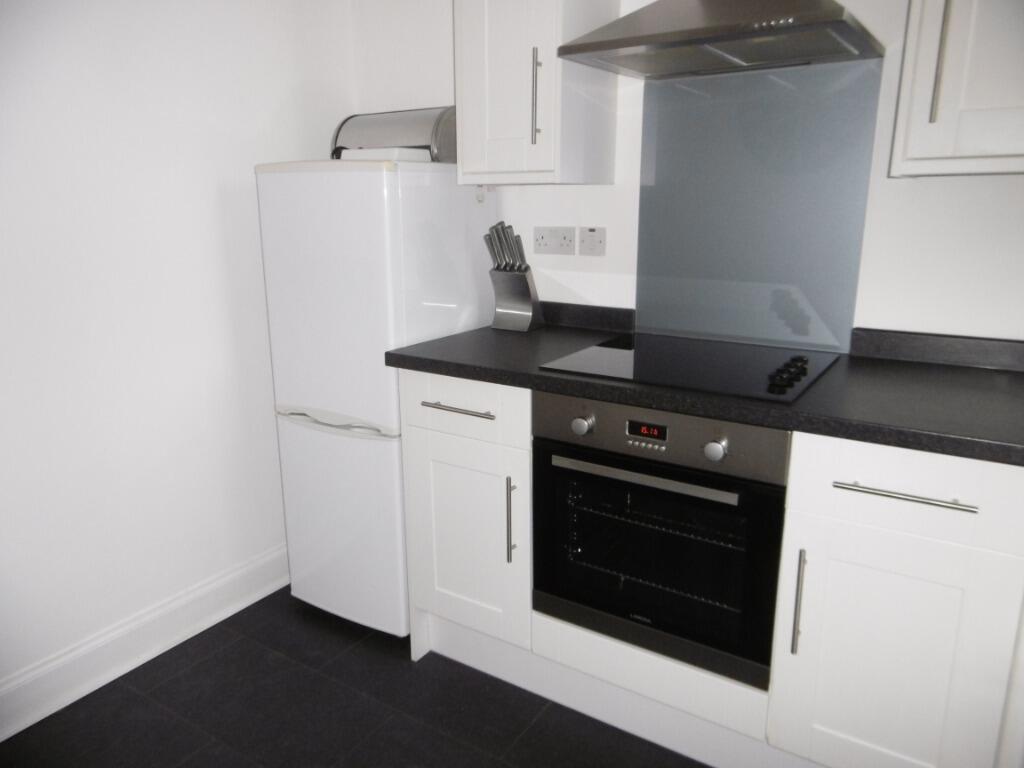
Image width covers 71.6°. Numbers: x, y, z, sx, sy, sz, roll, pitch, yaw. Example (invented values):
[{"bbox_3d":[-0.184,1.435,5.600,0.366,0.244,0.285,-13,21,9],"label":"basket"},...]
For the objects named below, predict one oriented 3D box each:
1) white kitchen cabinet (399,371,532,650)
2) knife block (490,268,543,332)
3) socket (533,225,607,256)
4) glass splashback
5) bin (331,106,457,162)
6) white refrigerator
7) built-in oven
[{"bbox_3d":[0.033,0.294,2.140,0.423,0.778,0.582,9,17,32],"label":"white kitchen cabinet"},{"bbox_3d":[0.017,-0.277,2.242,0.137,0.198,0.127,9,17,32],"label":"knife block"},{"bbox_3d":[0.178,-0.446,2.216,0.254,0.086,0.009,9,17,32],"label":"socket"},{"bbox_3d":[0.623,-0.467,1.912,0.599,0.728,0.008,9,17,32],"label":"glass splashback"},{"bbox_3d":[-0.352,-0.799,2.323,0.433,0.175,0.250,9,17,32],"label":"bin"},{"bbox_3d":[-0.399,0.016,2.368,0.548,1.430,0.535,9,17,32],"label":"white refrigerator"},{"bbox_3d":[0.449,0.276,1.833,0.595,0.598,0.570,9,17,32],"label":"built-in oven"}]

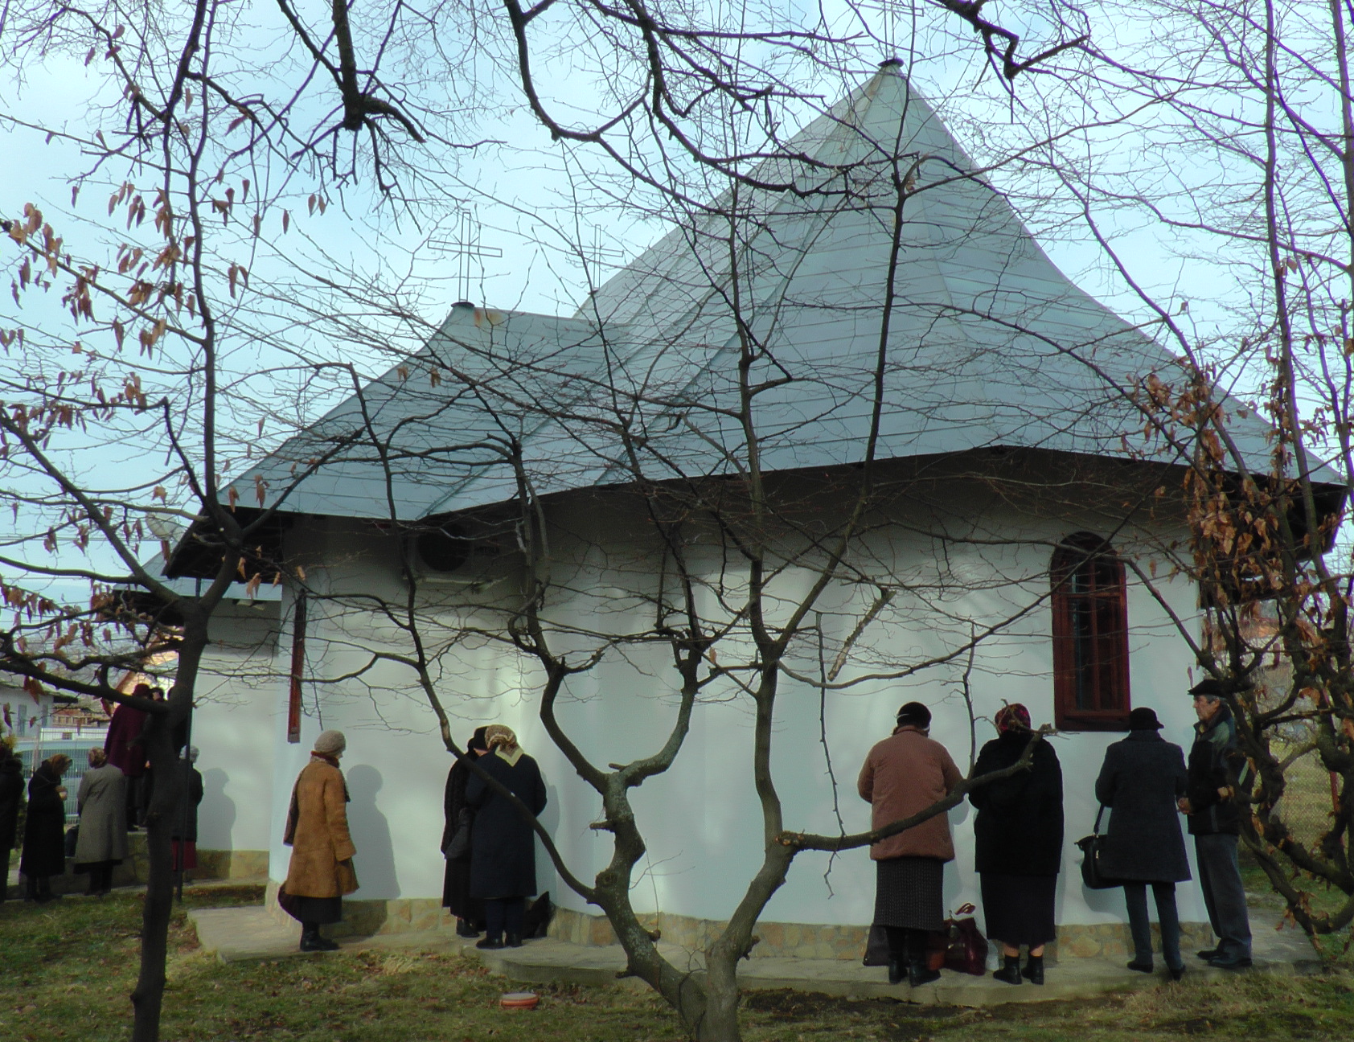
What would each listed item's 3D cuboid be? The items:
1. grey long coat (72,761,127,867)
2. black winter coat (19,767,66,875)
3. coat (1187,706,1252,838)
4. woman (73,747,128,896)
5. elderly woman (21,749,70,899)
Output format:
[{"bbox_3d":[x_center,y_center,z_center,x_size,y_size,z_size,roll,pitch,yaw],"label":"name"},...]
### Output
[{"bbox_3d":[-5.938,3.016,15.296,0.520,1.020,0.380,5,-9,-30],"label":"grey long coat"},{"bbox_3d":[-6.482,3.071,15.186,0.450,1.120,0.480,1,-11,-6],"label":"black winter coat"},{"bbox_3d":[3.585,1.645,9.819,0.410,0.853,0.500,2,-11,-7],"label":"coat"},{"bbox_3d":[-5.938,3.084,15.287,0.520,1.470,0.400,5,-9,-30],"label":"woman"},{"bbox_3d":[-6.456,3.121,15.177,0.500,1.466,0.480,1,-11,-6],"label":"elderly woman"}]

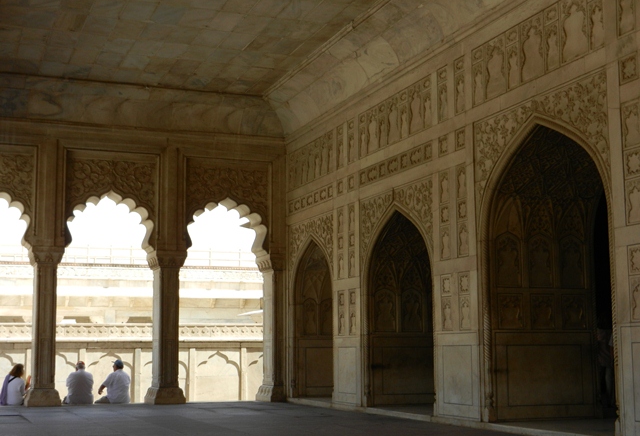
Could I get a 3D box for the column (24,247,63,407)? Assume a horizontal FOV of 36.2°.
[{"bbox_3d":[-5.644,2.239,20.186,0.658,3.199,0.909,3,-8,-21],"label":"column"}]

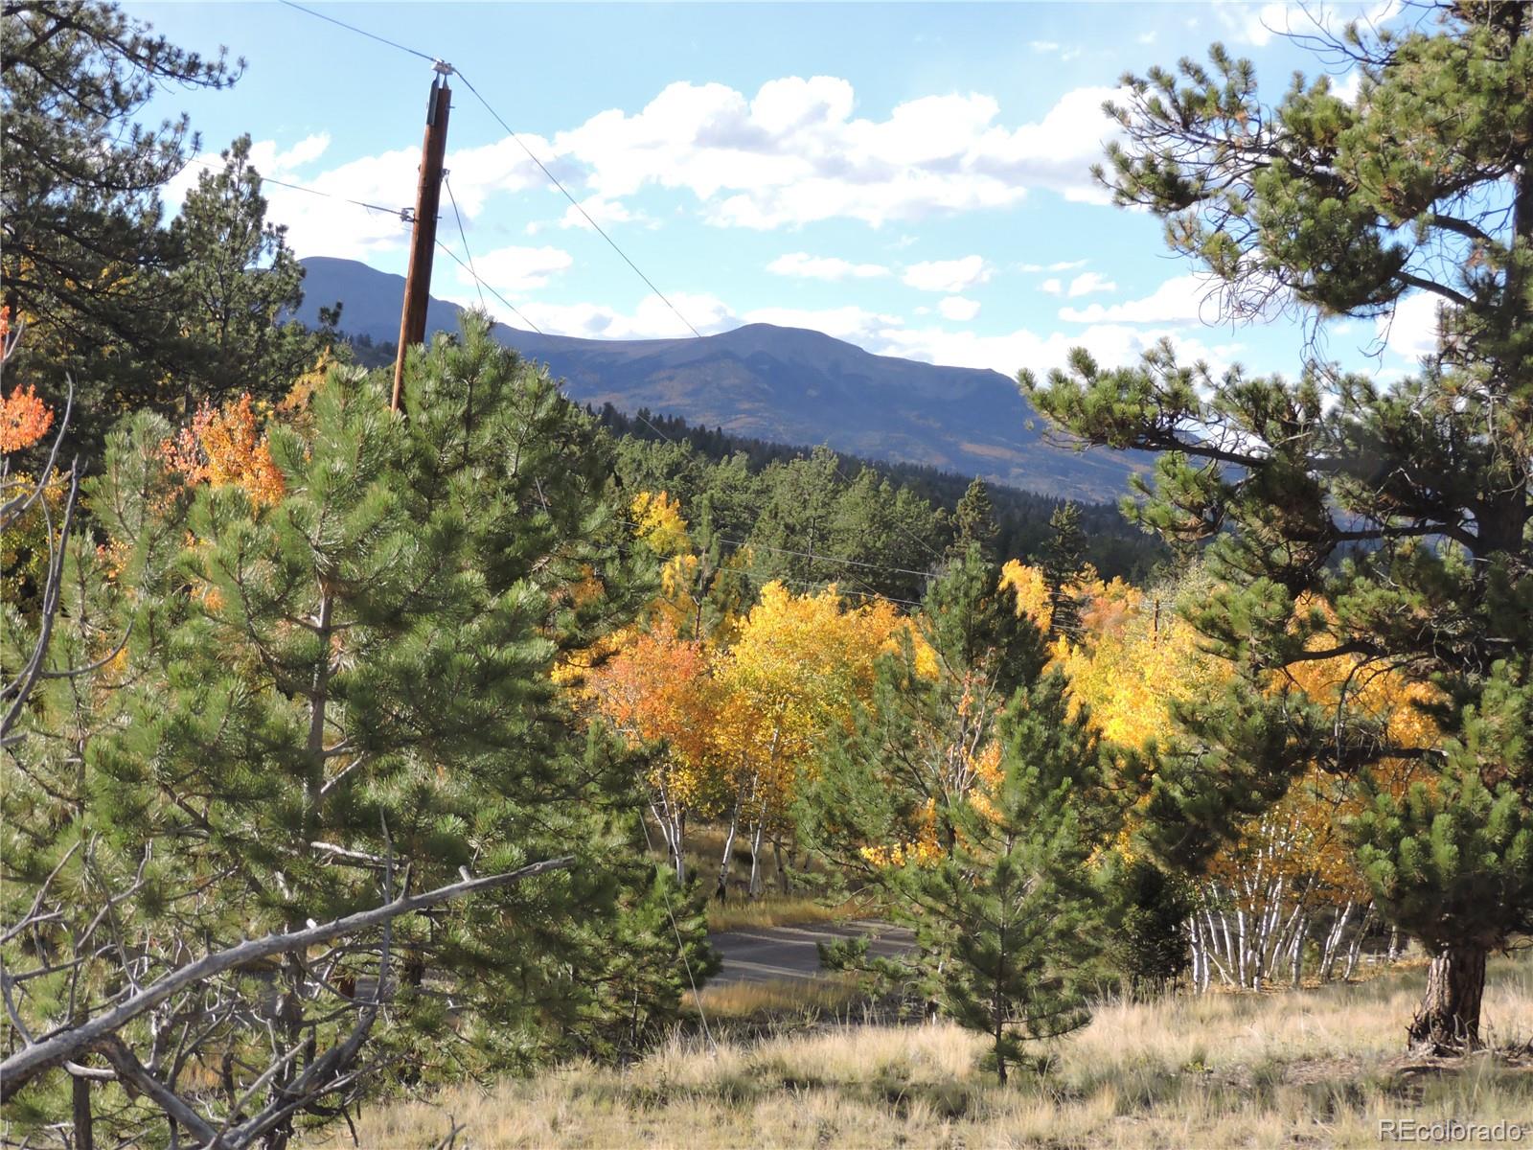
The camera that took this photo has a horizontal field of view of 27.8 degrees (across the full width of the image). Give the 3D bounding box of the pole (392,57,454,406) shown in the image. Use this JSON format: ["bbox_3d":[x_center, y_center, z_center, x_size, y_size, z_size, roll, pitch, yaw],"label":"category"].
[{"bbox_3d":[-3.460,-0.250,28.500,0.300,8.900,0.300,7,0,0],"label":"pole"}]

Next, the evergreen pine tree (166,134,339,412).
[{"bbox_3d":[-9.000,-1.600,52.000,4.000,11.500,4.000,4,0,0],"label":"evergreen pine tree"}]

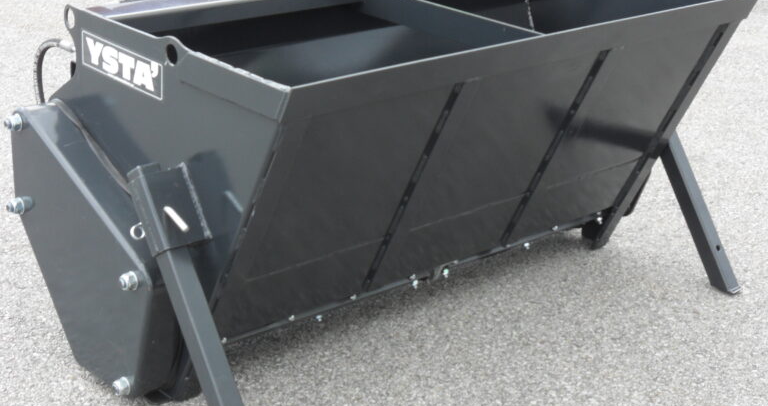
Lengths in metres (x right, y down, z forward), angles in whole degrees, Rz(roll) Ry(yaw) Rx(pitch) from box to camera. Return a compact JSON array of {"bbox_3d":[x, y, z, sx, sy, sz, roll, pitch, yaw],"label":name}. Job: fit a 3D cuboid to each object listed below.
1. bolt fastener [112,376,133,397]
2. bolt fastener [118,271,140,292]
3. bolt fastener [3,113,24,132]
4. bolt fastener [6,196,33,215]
[{"bbox_3d":[-0.562,0.395,2.973,0.028,0.037,0.037,-16,28,-40],"label":"bolt fastener"},{"bbox_3d":[-0.523,0.163,2.849,0.029,0.037,0.037,-16,28,-40],"label":"bolt fastener"},{"bbox_3d":[-0.820,-0.176,3.078,0.030,0.036,0.036,-16,28,-40],"label":"bolt fastener"},{"bbox_3d":[-0.816,0.007,3.123,0.046,0.036,0.036,-16,28,-40],"label":"bolt fastener"}]

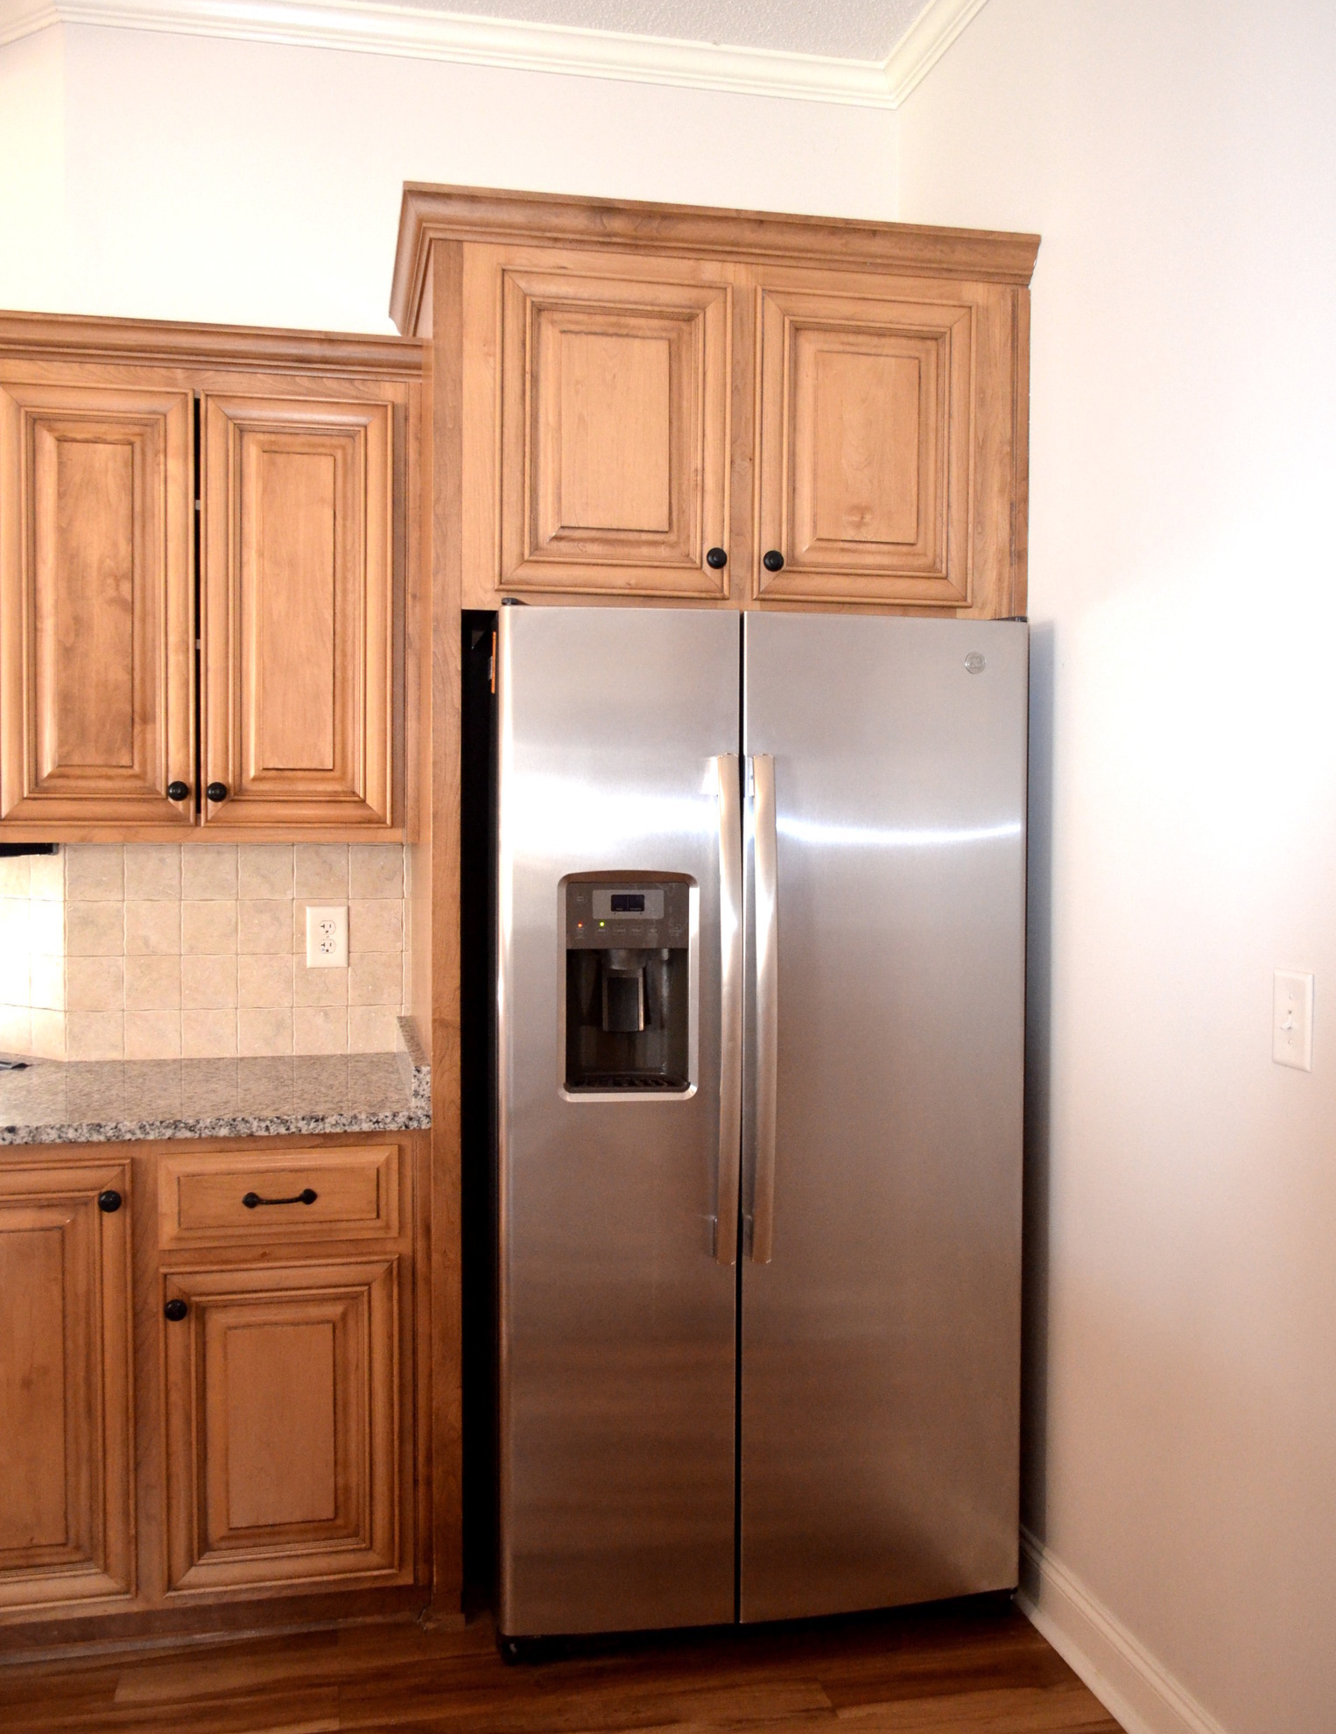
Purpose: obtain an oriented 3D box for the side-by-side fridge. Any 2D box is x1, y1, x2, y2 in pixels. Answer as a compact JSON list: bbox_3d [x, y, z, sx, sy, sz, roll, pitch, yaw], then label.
[{"bbox_3d":[0.100,0.434,2.857,0.908,1.763,0.840,0,2,-12],"label":"side-by-side fridge"}]

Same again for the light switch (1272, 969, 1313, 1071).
[{"bbox_3d":[0.804,0.199,1.960,0.016,0.124,0.080,0,2,-12],"label":"light switch"}]

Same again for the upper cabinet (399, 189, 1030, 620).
[{"bbox_3d":[0.041,-0.776,2.892,1.099,0.672,0.705,0,2,-12],"label":"upper cabinet"}]

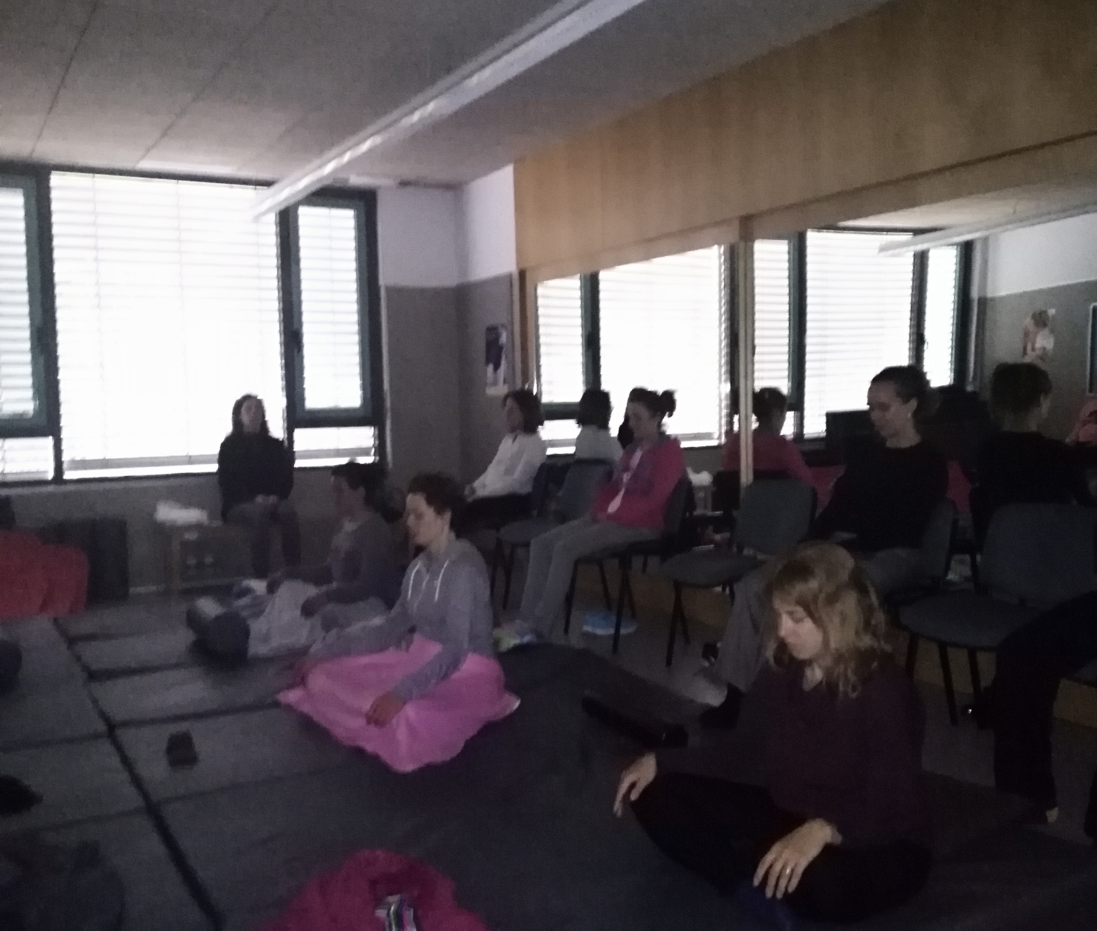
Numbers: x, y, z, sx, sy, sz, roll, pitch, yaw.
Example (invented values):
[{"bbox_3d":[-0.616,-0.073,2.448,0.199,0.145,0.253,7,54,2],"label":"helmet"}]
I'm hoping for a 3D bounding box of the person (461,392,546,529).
[{"bbox_3d":[-0.435,0.189,7.039,0.950,1.290,0.480,-3,4,-29],"label":"person"}]

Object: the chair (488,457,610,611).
[{"bbox_3d":[0.026,0.437,6.485,0.550,0.850,0.540,-3,4,-29],"label":"chair"}]

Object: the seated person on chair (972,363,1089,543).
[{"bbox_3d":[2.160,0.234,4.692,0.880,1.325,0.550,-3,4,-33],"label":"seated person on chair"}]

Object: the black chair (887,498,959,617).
[{"bbox_3d":[1.240,0.561,4.314,0.550,0.840,0.540,-3,4,-29],"label":"black chair"}]

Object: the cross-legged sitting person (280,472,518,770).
[{"bbox_3d":[-0.492,0.488,4.011,0.760,0.895,0.880,-3,4,-30],"label":"cross-legged sitting person"}]

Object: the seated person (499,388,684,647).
[{"bbox_3d":[0.229,0.265,5.625,1.030,1.300,0.480,-3,4,-29],"label":"seated person"}]

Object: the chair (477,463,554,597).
[{"bbox_3d":[-0.306,0.391,6.871,0.570,0.820,0.530,-3,4,-29],"label":"chair"}]

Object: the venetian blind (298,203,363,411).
[{"bbox_3d":[-1.603,-1.165,8.141,0.438,1.524,0.070,-3,4,-29],"label":"venetian blind"}]

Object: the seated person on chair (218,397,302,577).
[{"bbox_3d":[-1.855,0.163,7.369,0.560,1.266,0.820,-3,4,-29],"label":"seated person on chair"}]

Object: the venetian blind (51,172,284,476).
[{"bbox_3d":[-2.576,-0.947,7.603,1.497,2.008,0.100,-3,4,-29],"label":"venetian blind"}]

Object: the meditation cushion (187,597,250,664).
[{"bbox_3d":[-1.668,0.810,5.564,0.220,0.210,0.550,-3,4,-29],"label":"meditation cushion"}]

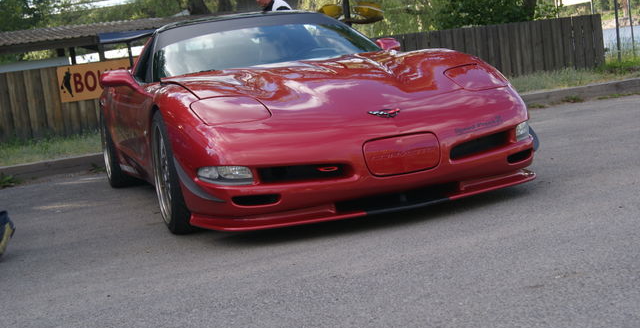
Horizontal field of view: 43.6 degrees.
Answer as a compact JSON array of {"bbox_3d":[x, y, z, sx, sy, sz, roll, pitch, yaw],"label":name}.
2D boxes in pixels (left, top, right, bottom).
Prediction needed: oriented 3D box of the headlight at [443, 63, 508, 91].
[{"bbox_3d":[0.751,-0.433,4.083,0.300,0.120,0.400,-9,7,-20],"label":"headlight"}]

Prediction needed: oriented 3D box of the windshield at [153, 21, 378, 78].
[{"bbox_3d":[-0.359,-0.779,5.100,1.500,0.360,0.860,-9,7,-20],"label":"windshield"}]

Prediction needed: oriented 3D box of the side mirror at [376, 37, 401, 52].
[{"bbox_3d":[0.470,-0.800,5.488,0.220,0.130,0.150,-9,7,-20],"label":"side mirror"}]

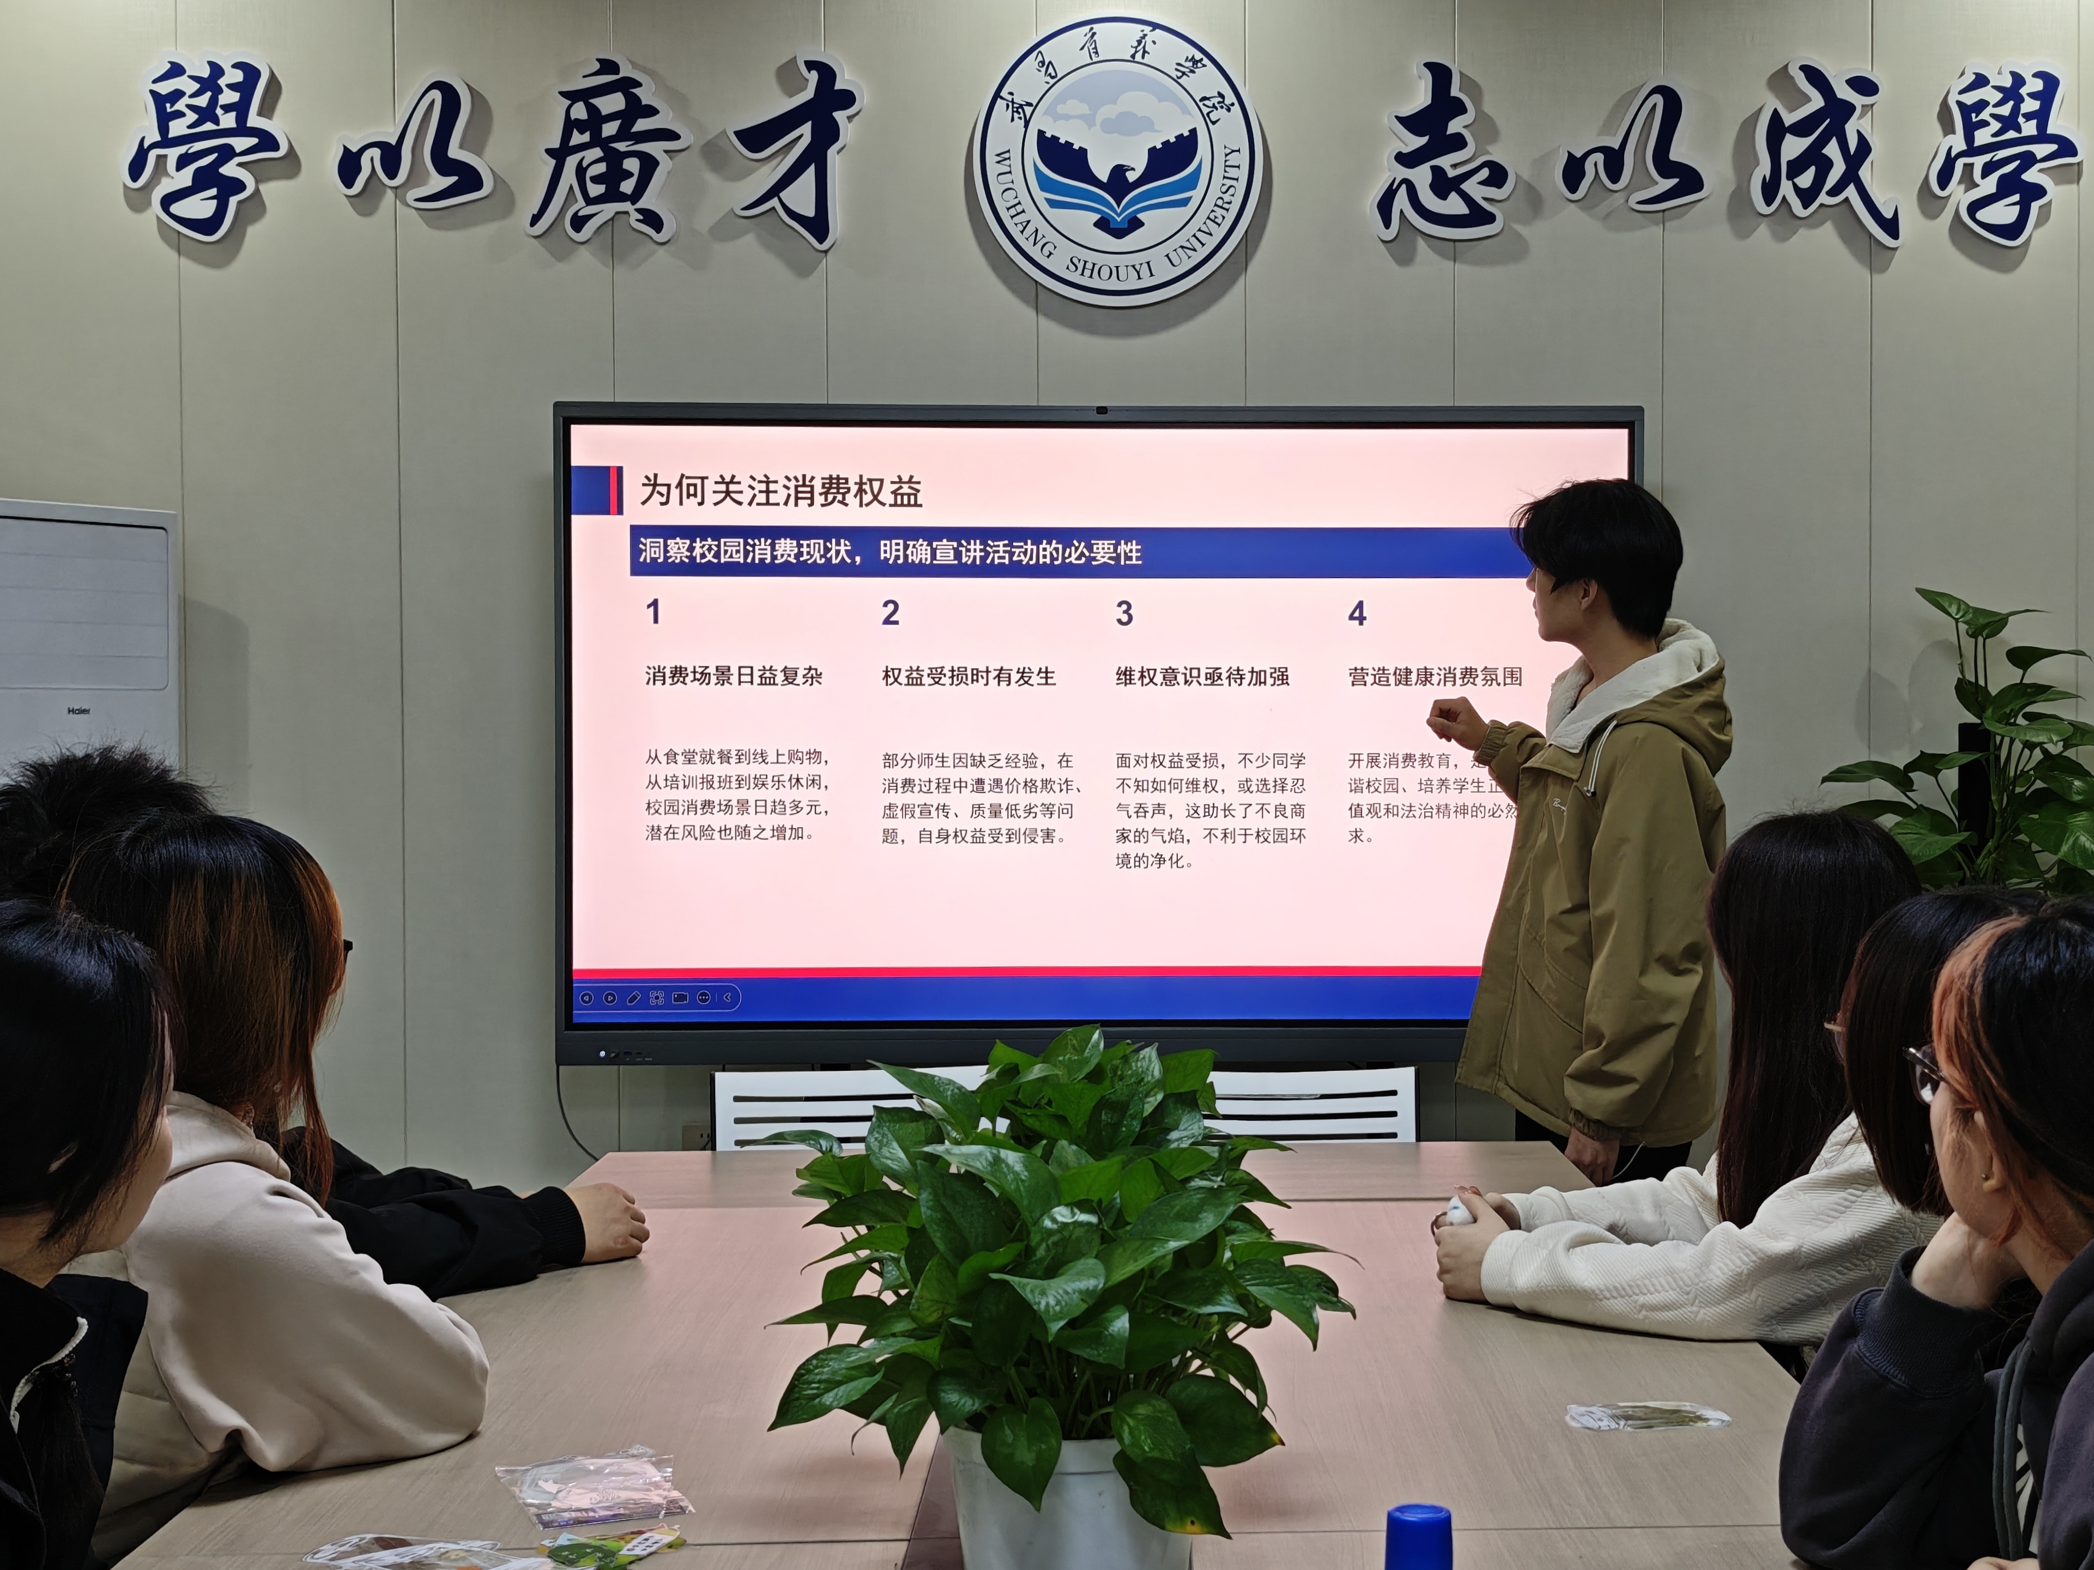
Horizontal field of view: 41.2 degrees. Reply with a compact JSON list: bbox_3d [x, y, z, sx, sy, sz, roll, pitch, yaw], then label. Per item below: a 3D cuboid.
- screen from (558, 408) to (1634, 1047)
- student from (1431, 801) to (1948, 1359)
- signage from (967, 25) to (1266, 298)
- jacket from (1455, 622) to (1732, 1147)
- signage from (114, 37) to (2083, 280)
[{"bbox_3d":[0.095,-0.093,5.042,1.950,1.180,0.090,0,1,-1],"label":"screen"},{"bbox_3d":[0.770,0.660,2.935,0.720,1.260,0.520,1,2,26],"label":"student"},{"bbox_3d":[0.128,-1.125,5.048,0.525,0.525,0.040,0,1,-1],"label":"signage"},{"bbox_3d":[0.865,0.157,4.400,0.400,0.810,0.500,0,1,-18],"label":"jacket"},{"bbox_3d":[0.111,-1.139,5.047,3.540,0.370,0.040,0,1,-1],"label":"signage"}]

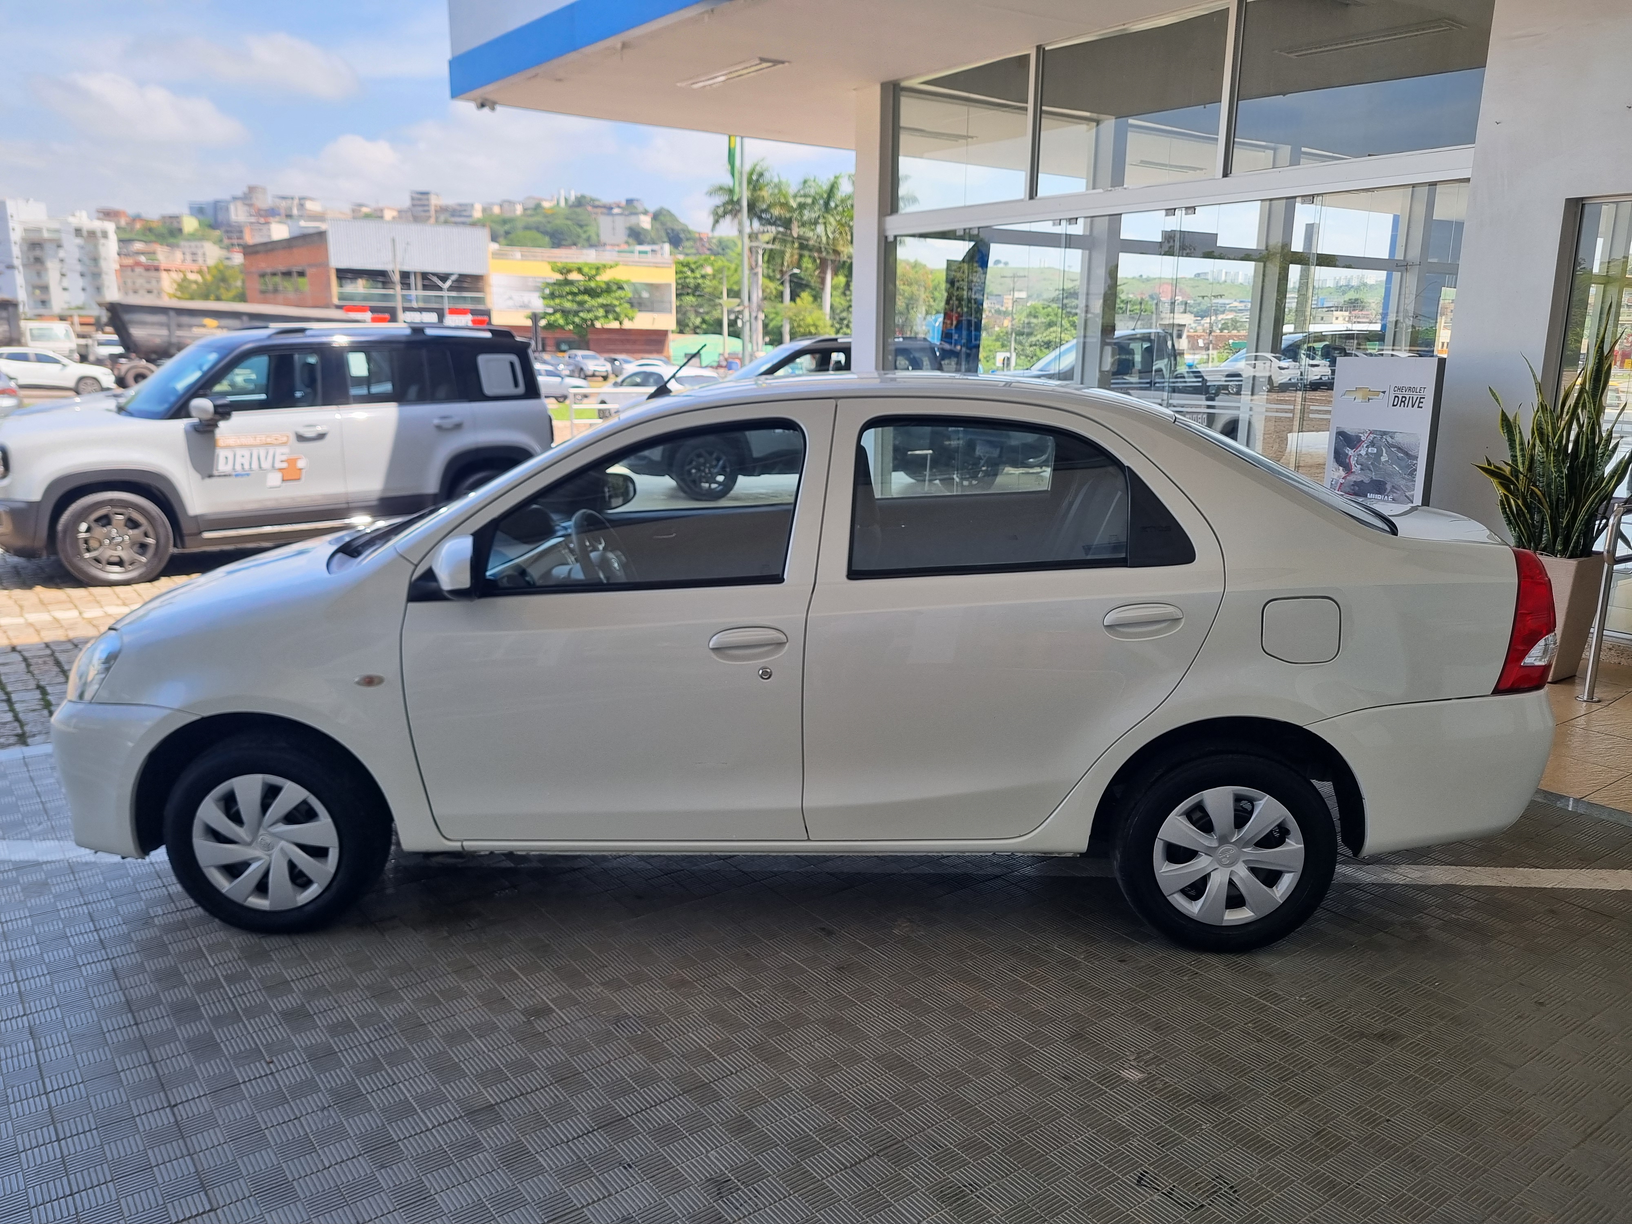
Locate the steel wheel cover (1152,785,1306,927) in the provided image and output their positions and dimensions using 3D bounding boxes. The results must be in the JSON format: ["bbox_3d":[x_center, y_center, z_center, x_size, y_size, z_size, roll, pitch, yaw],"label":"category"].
[{"bbox_3d":[1.087,0.639,3.240,0.395,0.395,0.075,1,13,1],"label":"steel wheel cover"}]

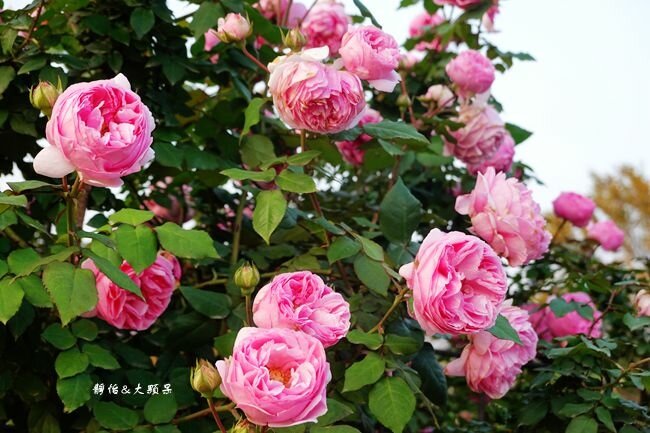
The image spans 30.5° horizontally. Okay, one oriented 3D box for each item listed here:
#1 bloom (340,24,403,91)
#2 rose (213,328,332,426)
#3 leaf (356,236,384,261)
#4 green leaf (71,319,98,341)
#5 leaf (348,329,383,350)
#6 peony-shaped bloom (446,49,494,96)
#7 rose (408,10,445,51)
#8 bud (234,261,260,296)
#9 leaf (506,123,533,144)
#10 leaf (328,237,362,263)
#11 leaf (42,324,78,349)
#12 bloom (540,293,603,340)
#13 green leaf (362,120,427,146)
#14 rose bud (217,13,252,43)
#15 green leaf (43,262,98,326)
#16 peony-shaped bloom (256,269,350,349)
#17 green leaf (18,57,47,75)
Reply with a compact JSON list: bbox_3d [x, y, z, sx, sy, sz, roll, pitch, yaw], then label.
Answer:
[{"bbox_3d":[0.051,-0.180,1.360,0.068,0.073,0.068,-8,-16,-24],"label":"bloom"},{"bbox_3d":[-0.043,0.134,1.000,0.095,0.088,0.075,0,-17,-6],"label":"rose"},{"bbox_3d":[0.047,0.032,1.204,0.026,0.024,0.018,0,-5,-6],"label":"leaf"},{"bbox_3d":[-0.222,0.104,1.100,0.034,0.026,0.009,-13,-45,22],"label":"green leaf"},{"bbox_3d":[0.037,0.114,1.102,0.032,0.020,0.020,0,-5,0],"label":"leaf"},{"bbox_3d":[0.188,-0.186,1.550,0.062,0.057,0.060,0,-6,0],"label":"peony-shaped bloom"},{"bbox_3d":[0.153,-0.281,1.800,0.054,0.058,0.052,-1,-6,12],"label":"rose"},{"bbox_3d":[-0.069,0.055,1.060,0.023,0.031,0.023,0,3,0],"label":"bud"},{"bbox_3d":[0.261,-0.114,1.632,0.047,0.033,0.020,0,-5,0],"label":"leaf"},{"bbox_3d":[0.020,0.035,1.224,0.033,0.029,0.018,0,-5,-6],"label":"leaf"},{"bbox_3d":[-0.243,0.110,1.090,0.036,0.028,0.009,10,-46,-24],"label":"leaf"},{"bbox_3d":[0.353,0.143,1.700,0.085,0.075,0.078,0,-17,-6],"label":"bloom"},{"bbox_3d":[0.073,-0.086,1.240,0.069,0.013,0.042,17,19,6],"label":"green leaf"},{"bbox_3d":[-0.099,-0.207,1.306,0.040,0.033,0.034,-1,-5,17],"label":"rose bud"},{"bbox_3d":[-0.229,0.070,1.070,0.050,0.063,0.014,6,-23,9],"label":"green leaf"},{"bbox_3d":[-0.021,0.084,1.070,0.090,0.080,0.073,0,-27,-8],"label":"peony-shaped bloom"},{"bbox_3d":[-0.307,-0.158,1.250,0.038,0.009,0.026,-27,48,-21],"label":"green leaf"}]

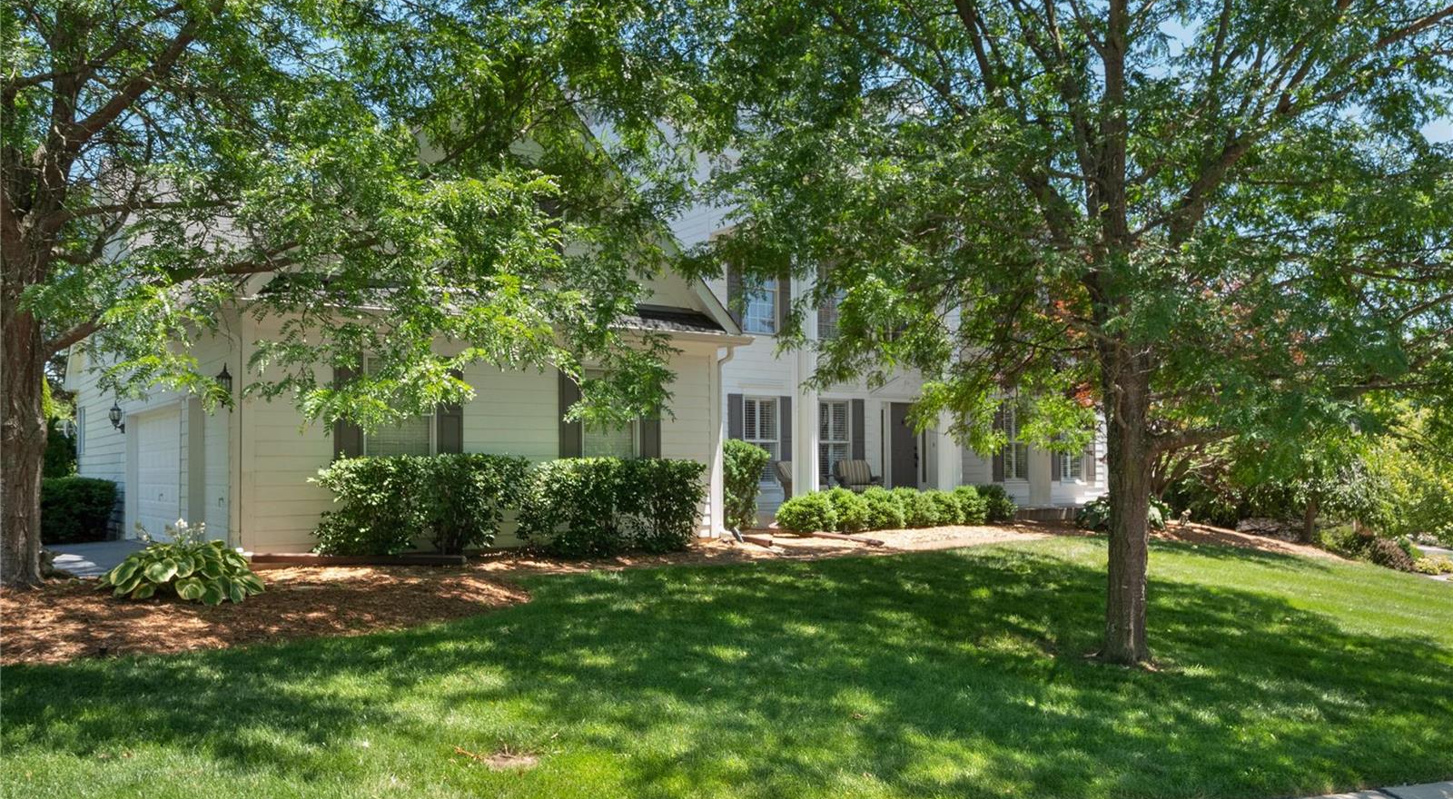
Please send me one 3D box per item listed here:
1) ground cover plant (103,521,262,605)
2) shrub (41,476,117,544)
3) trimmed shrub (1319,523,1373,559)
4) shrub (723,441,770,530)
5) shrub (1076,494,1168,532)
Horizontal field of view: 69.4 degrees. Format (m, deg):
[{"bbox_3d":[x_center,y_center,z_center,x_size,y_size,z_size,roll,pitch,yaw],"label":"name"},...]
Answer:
[{"bbox_3d":[-5.150,1.500,10.000,1.400,0.720,1.350,1,-2,-23],"label":"ground cover plant"},{"bbox_3d":[-12.000,2.020,19.400,1.500,1.120,1.600,1,-3,-38],"label":"shrub"},{"bbox_3d":[12.900,2.930,21.800,0.980,0.740,0.980,-2,-3,30],"label":"trimmed shrub"},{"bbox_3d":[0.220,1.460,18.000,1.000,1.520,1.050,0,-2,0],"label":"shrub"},{"bbox_3d":[8.400,2.400,22.300,1.750,0.750,1.500,-1,-2,18],"label":"shrub"}]

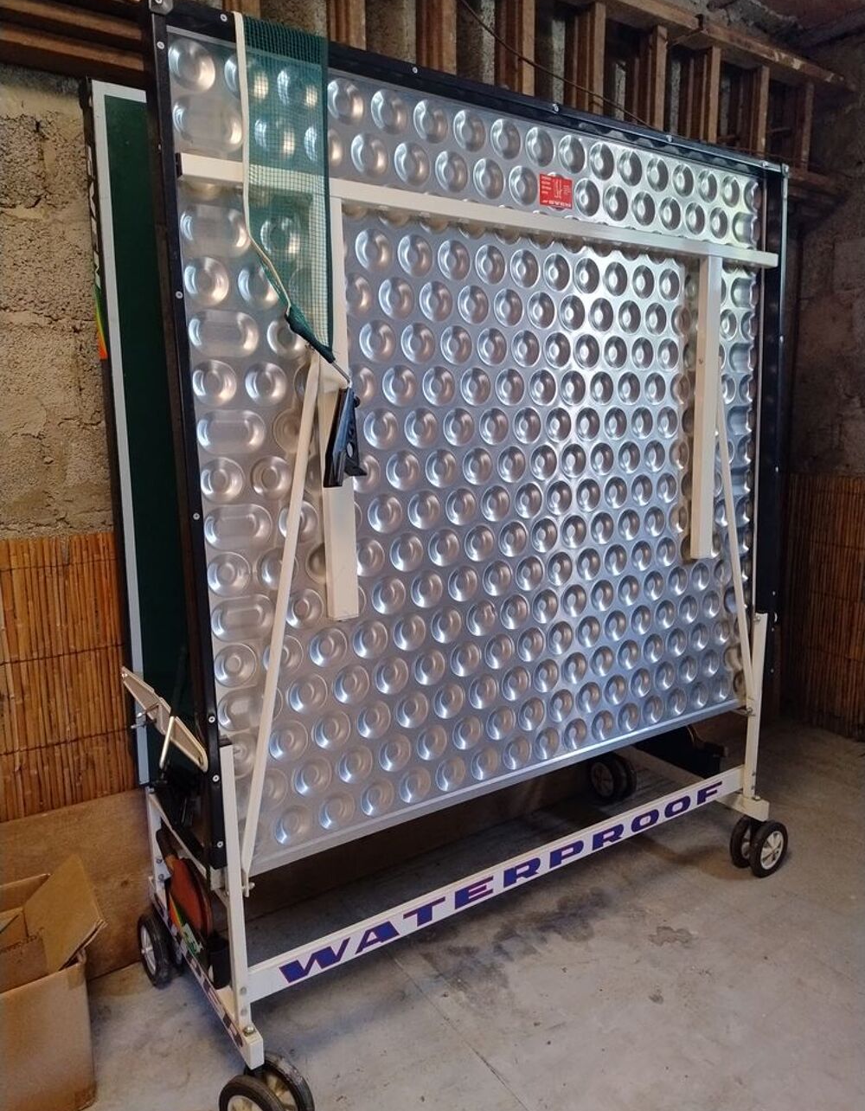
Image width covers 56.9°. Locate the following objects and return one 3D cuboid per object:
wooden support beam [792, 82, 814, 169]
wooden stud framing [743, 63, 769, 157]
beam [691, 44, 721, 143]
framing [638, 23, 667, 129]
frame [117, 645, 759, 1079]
[{"bbox_3d":[1.180,-1.358,2.554,0.042,0.255,0.050,-7,12,-33],"label":"wooden support beam"},{"bbox_3d":[0.978,-1.332,2.423,0.044,0.255,0.055,-7,12,-33],"label":"wooden stud framing"},{"bbox_3d":[0.786,-1.308,2.299,0.044,0.255,0.060,-7,12,-33],"label":"beam"},{"bbox_3d":[0.598,-1.284,2.176,0.044,0.255,0.062,-7,12,-33],"label":"framing"},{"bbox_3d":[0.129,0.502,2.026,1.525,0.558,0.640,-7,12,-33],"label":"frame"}]

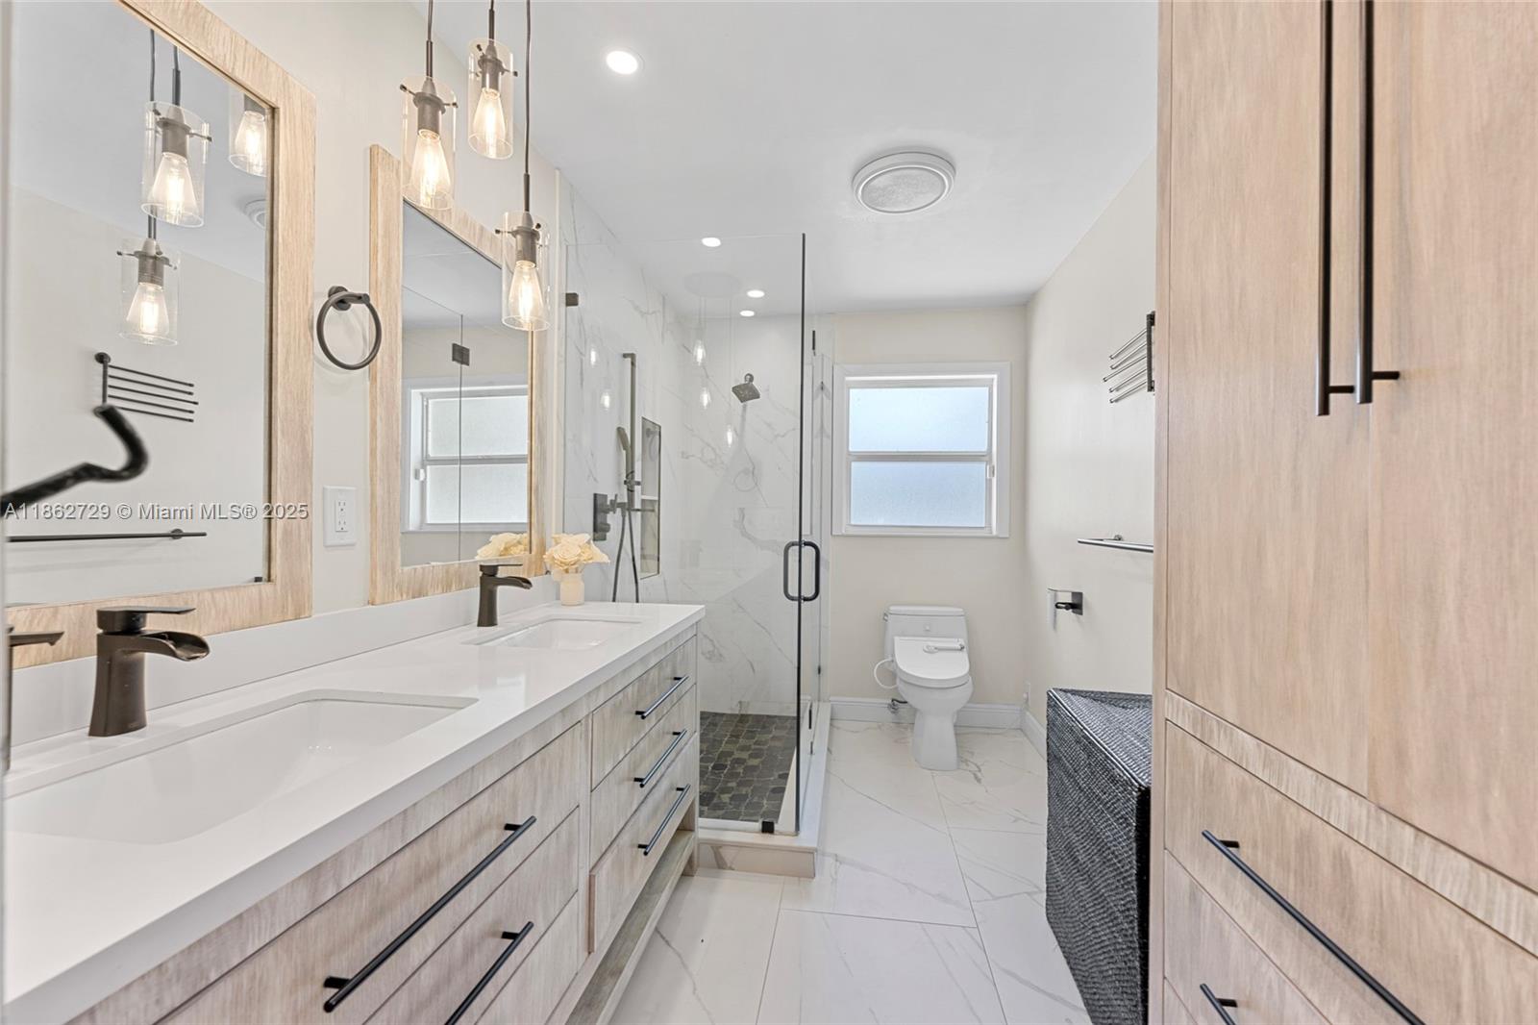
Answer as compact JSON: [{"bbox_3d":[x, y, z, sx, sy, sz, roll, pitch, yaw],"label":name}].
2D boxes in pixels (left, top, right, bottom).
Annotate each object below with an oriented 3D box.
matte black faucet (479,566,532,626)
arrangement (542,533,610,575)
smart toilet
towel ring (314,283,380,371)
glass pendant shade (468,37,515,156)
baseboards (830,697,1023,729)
[{"bbox_3d":[-0.731,0.231,1.662,0.165,0.168,0.052,0,0,8],"label":"matte black faucet"},{"bbox_3d":[-0.659,0.140,2.047,0.230,0.140,0.200,0,0,8],"label":"arrangement"},{"bbox_3d":[0.840,0.890,3.134,0.450,0.710,0.720,0,0,8],"label":"smart toilet"},{"bbox_3d":[-0.886,-0.392,1.249,0.075,0.190,0.158,0,0,8],"label":"towel ring"},{"bbox_3d":[-0.594,-0.881,1.280,0.090,0.200,0.090,0,0,8],"label":"glass pendant shade"},{"bbox_3d":[0.909,1.177,3.495,1.100,0.143,0.017,0,0,8],"label":"baseboards"}]

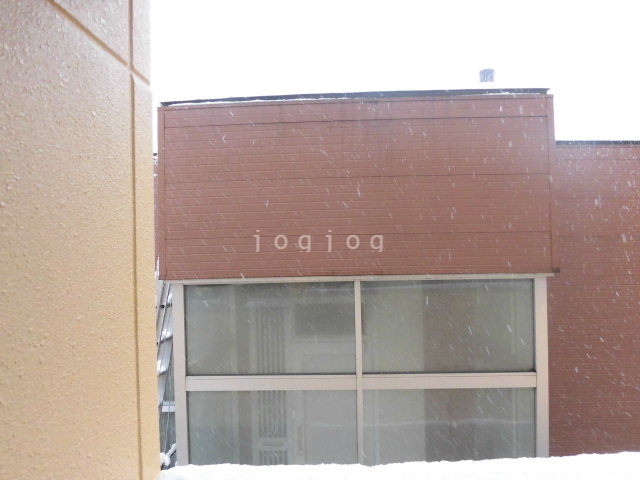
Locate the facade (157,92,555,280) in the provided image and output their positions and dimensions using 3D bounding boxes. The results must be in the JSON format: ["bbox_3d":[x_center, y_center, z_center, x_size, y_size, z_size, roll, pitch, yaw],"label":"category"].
[{"bbox_3d":[0.313,-0.429,3.800,3.250,1.480,0.300,-1,-1,2],"label":"facade"}]

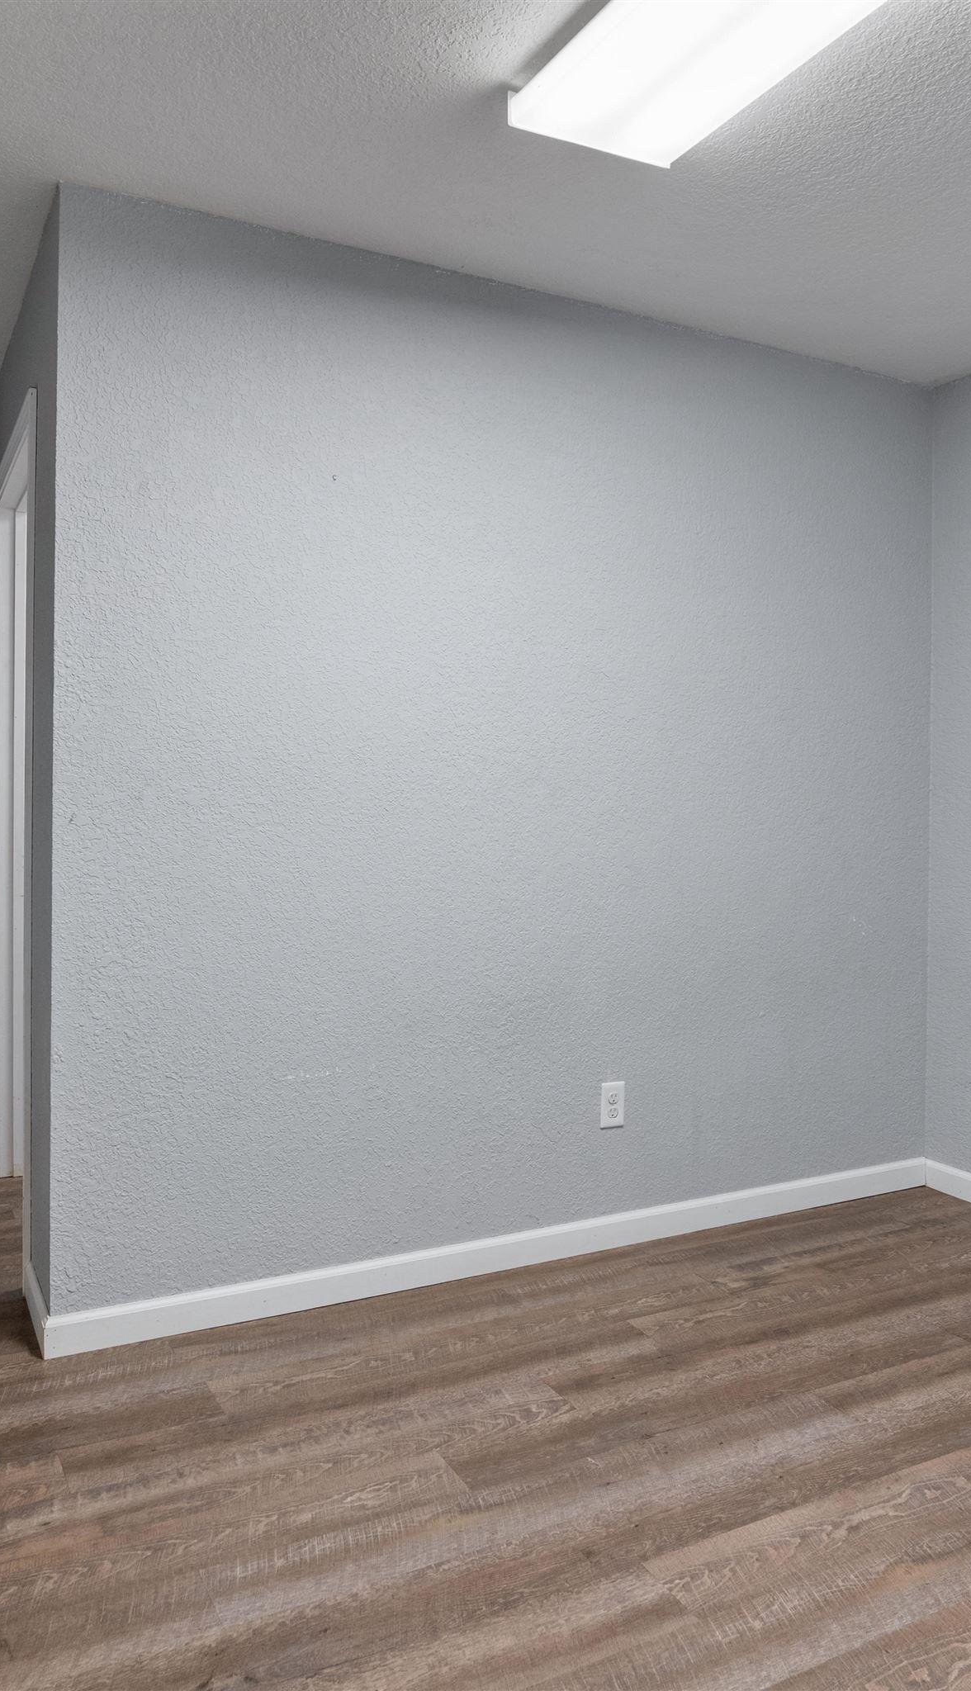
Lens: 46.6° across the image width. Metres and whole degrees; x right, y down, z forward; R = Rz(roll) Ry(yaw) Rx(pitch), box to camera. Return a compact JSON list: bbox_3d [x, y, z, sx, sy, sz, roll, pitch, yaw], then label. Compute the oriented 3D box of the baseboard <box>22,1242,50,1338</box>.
[{"bbox_3d":[-0.977,1.005,2.460,0.015,0.090,0.332,0,2,-29],"label":"baseboard"}]

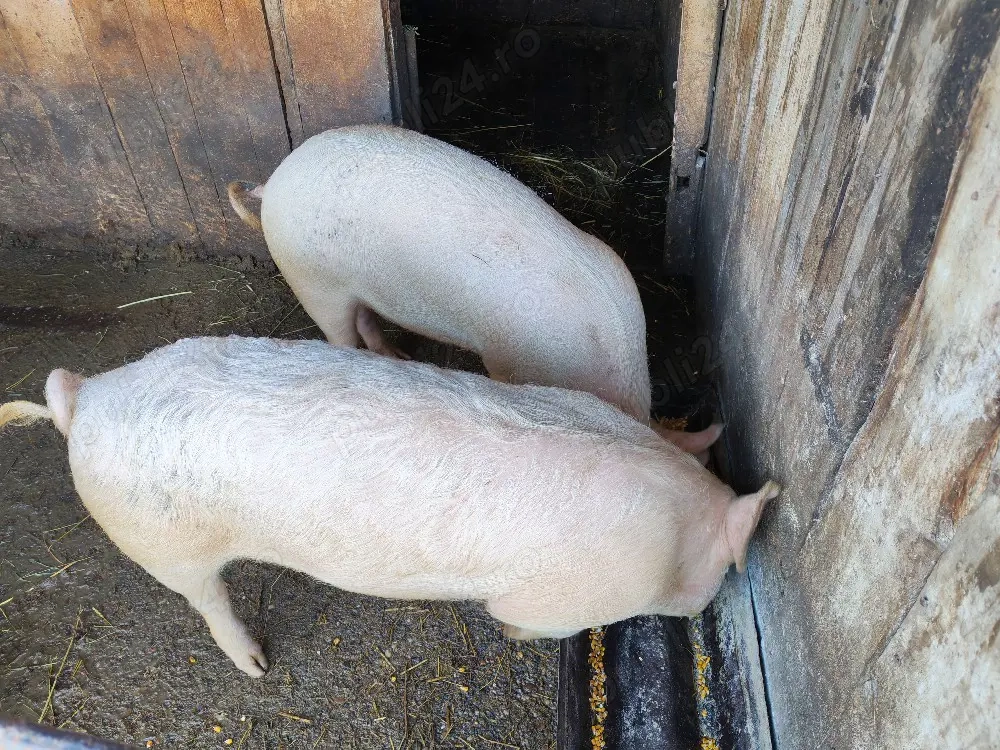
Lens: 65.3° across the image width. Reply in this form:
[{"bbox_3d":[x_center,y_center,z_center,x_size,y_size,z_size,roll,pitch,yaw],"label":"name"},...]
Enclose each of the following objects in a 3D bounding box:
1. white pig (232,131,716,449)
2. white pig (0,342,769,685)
[{"bbox_3d":[-0.041,-0.132,1.737,1.187,0.593,0.374,26,47,30],"label":"white pig"},{"bbox_3d":[-0.141,0.231,1.296,1.226,0.593,0.361,4,40,8],"label":"white pig"}]

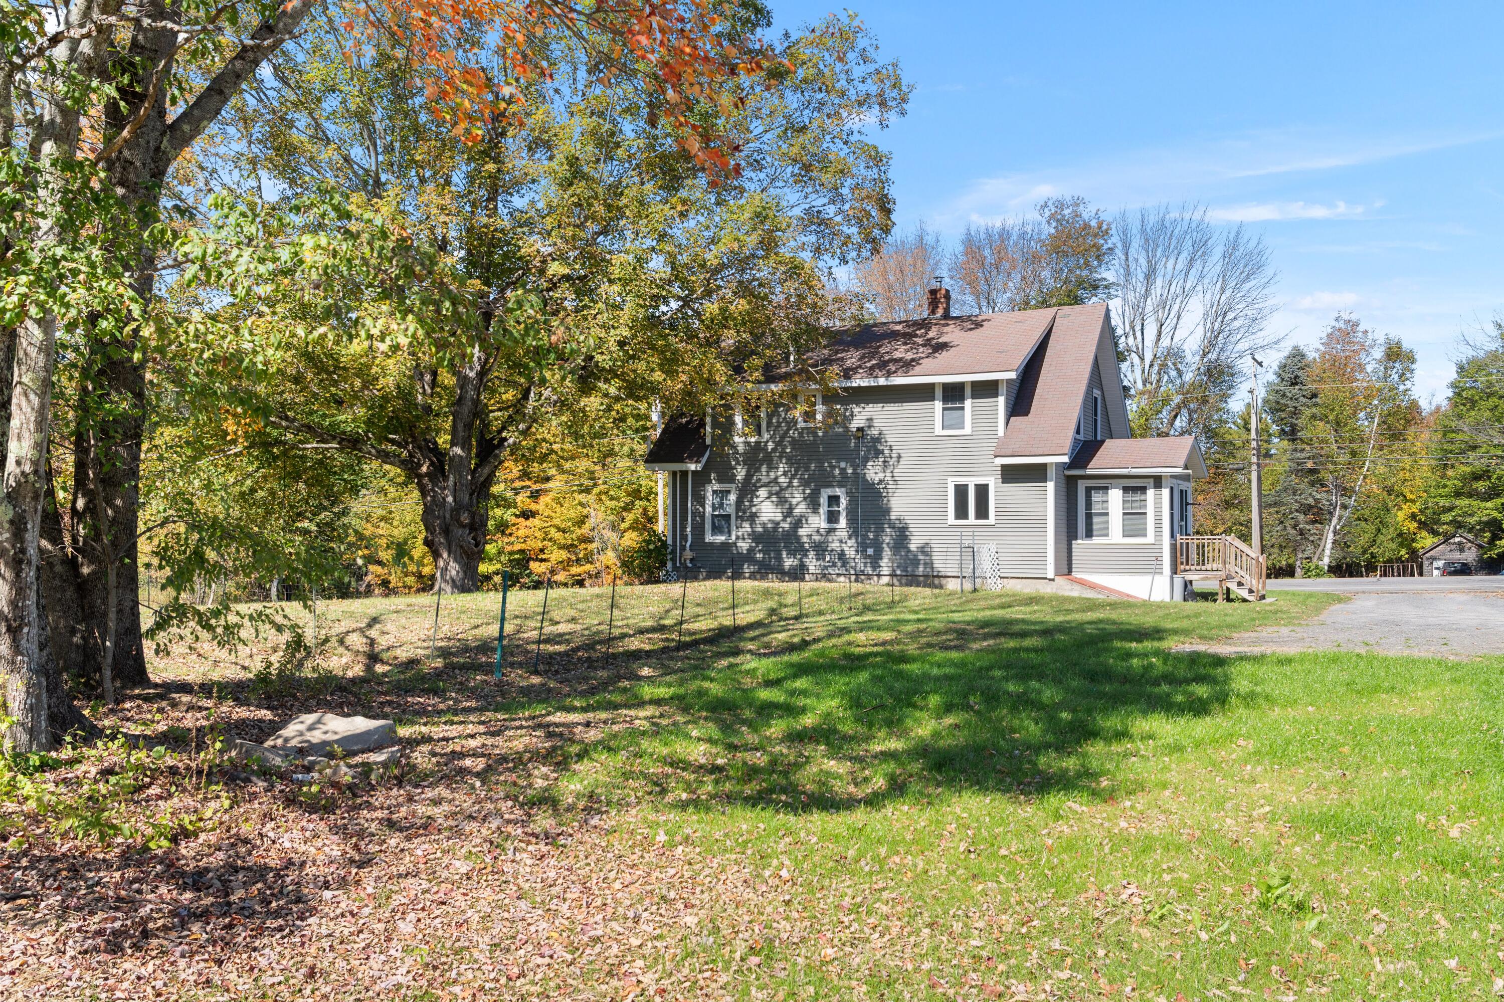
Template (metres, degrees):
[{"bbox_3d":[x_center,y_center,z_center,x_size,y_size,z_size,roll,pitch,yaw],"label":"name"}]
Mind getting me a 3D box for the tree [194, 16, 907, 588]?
[{"bbox_3d":[-5.300,-5.000,30.200,17.800,14.600,16.000,0,0,0],"label":"tree"}]

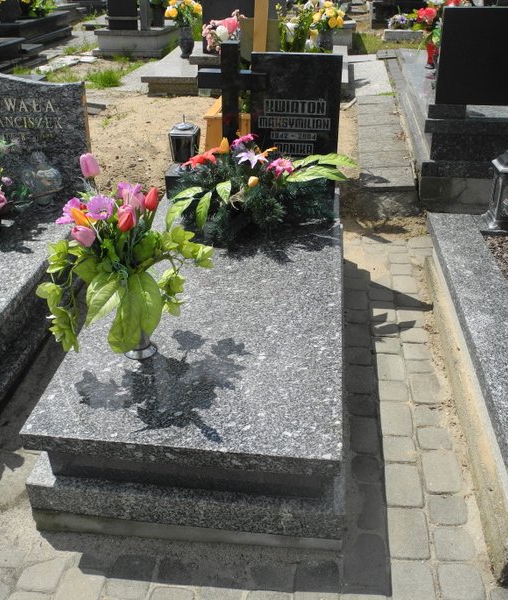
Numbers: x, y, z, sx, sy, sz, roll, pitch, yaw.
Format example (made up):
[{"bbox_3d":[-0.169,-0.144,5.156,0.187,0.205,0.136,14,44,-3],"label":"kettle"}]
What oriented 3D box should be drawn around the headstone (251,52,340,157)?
[{"bbox_3d":[0.194,-0.857,3.038,0.403,0.555,0.081,4,27,6],"label":"headstone"}]

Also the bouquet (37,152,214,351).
[{"bbox_3d":[-0.398,-0.113,1.959,0.534,0.605,0.433,4,27,6],"label":"bouquet"}]

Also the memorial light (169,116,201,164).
[{"bbox_3d":[-0.342,-0.787,3.216,0.136,0.267,0.136,4,27,6],"label":"memorial light"}]

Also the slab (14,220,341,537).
[{"bbox_3d":[-0.120,0.166,2.448,0.882,0.378,1.492,4,30,6],"label":"slab"}]

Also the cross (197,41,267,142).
[{"bbox_3d":[-0.101,-0.886,3.048,0.318,0.598,0.091,4,27,6],"label":"cross"}]

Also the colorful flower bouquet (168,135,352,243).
[{"bbox_3d":[0.028,-0.542,2.929,0.827,0.363,0.504,4,27,6],"label":"colorful flower bouquet"}]

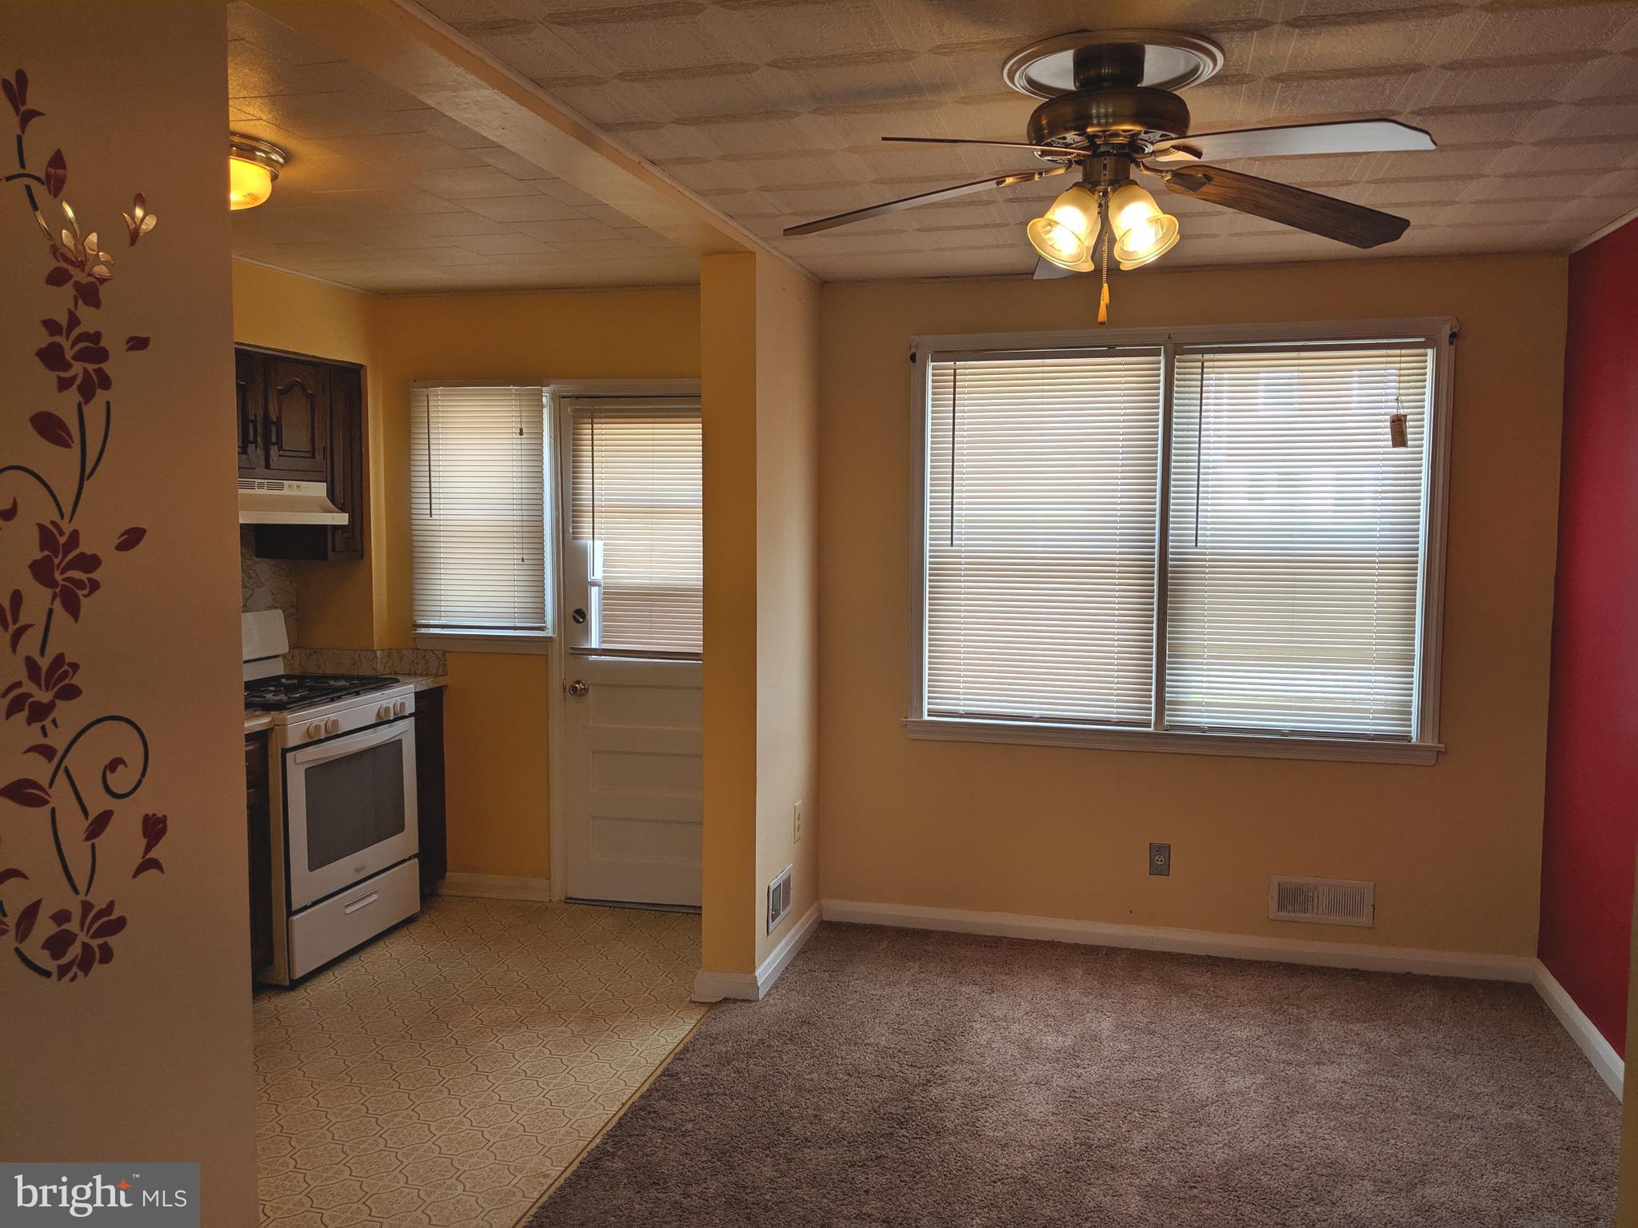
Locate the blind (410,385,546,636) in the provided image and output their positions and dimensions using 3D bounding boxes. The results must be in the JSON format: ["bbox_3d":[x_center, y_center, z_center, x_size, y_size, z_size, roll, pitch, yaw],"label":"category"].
[{"bbox_3d":[-1.371,-0.397,5.202,0.634,1.107,0.080,1,5,15],"label":"blind"}]

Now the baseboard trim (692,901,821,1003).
[{"bbox_3d":[-0.190,1.186,4.582,0.225,0.097,0.855,1,5,15],"label":"baseboard trim"}]

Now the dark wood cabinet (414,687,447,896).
[{"bbox_3d":[-1.897,0.739,5.266,0.615,0.872,0.325,1,5,15],"label":"dark wood cabinet"}]

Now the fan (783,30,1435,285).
[{"bbox_3d":[0.532,-0.828,2.429,1.285,0.410,1.225,1,5,15],"label":"fan"}]

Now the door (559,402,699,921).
[{"bbox_3d":[-0.635,0.160,5.062,0.820,2.045,0.048,1,5,15],"label":"door"}]

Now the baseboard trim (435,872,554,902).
[{"bbox_3d":[-1.337,1.133,5.322,0.490,0.092,0.020,1,5,15],"label":"baseboard trim"}]

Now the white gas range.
[{"bbox_3d":[-1.984,0.619,4.705,0.725,1.204,0.765,1,5,15],"label":"white gas range"}]

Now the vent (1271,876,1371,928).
[{"bbox_3d":[1.764,1.011,4.487,0.348,0.164,0.022,1,5,15],"label":"vent"}]

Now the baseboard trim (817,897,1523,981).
[{"bbox_3d":[1.226,1.180,4.646,2.498,0.091,0.020,1,5,15],"label":"baseboard trim"}]

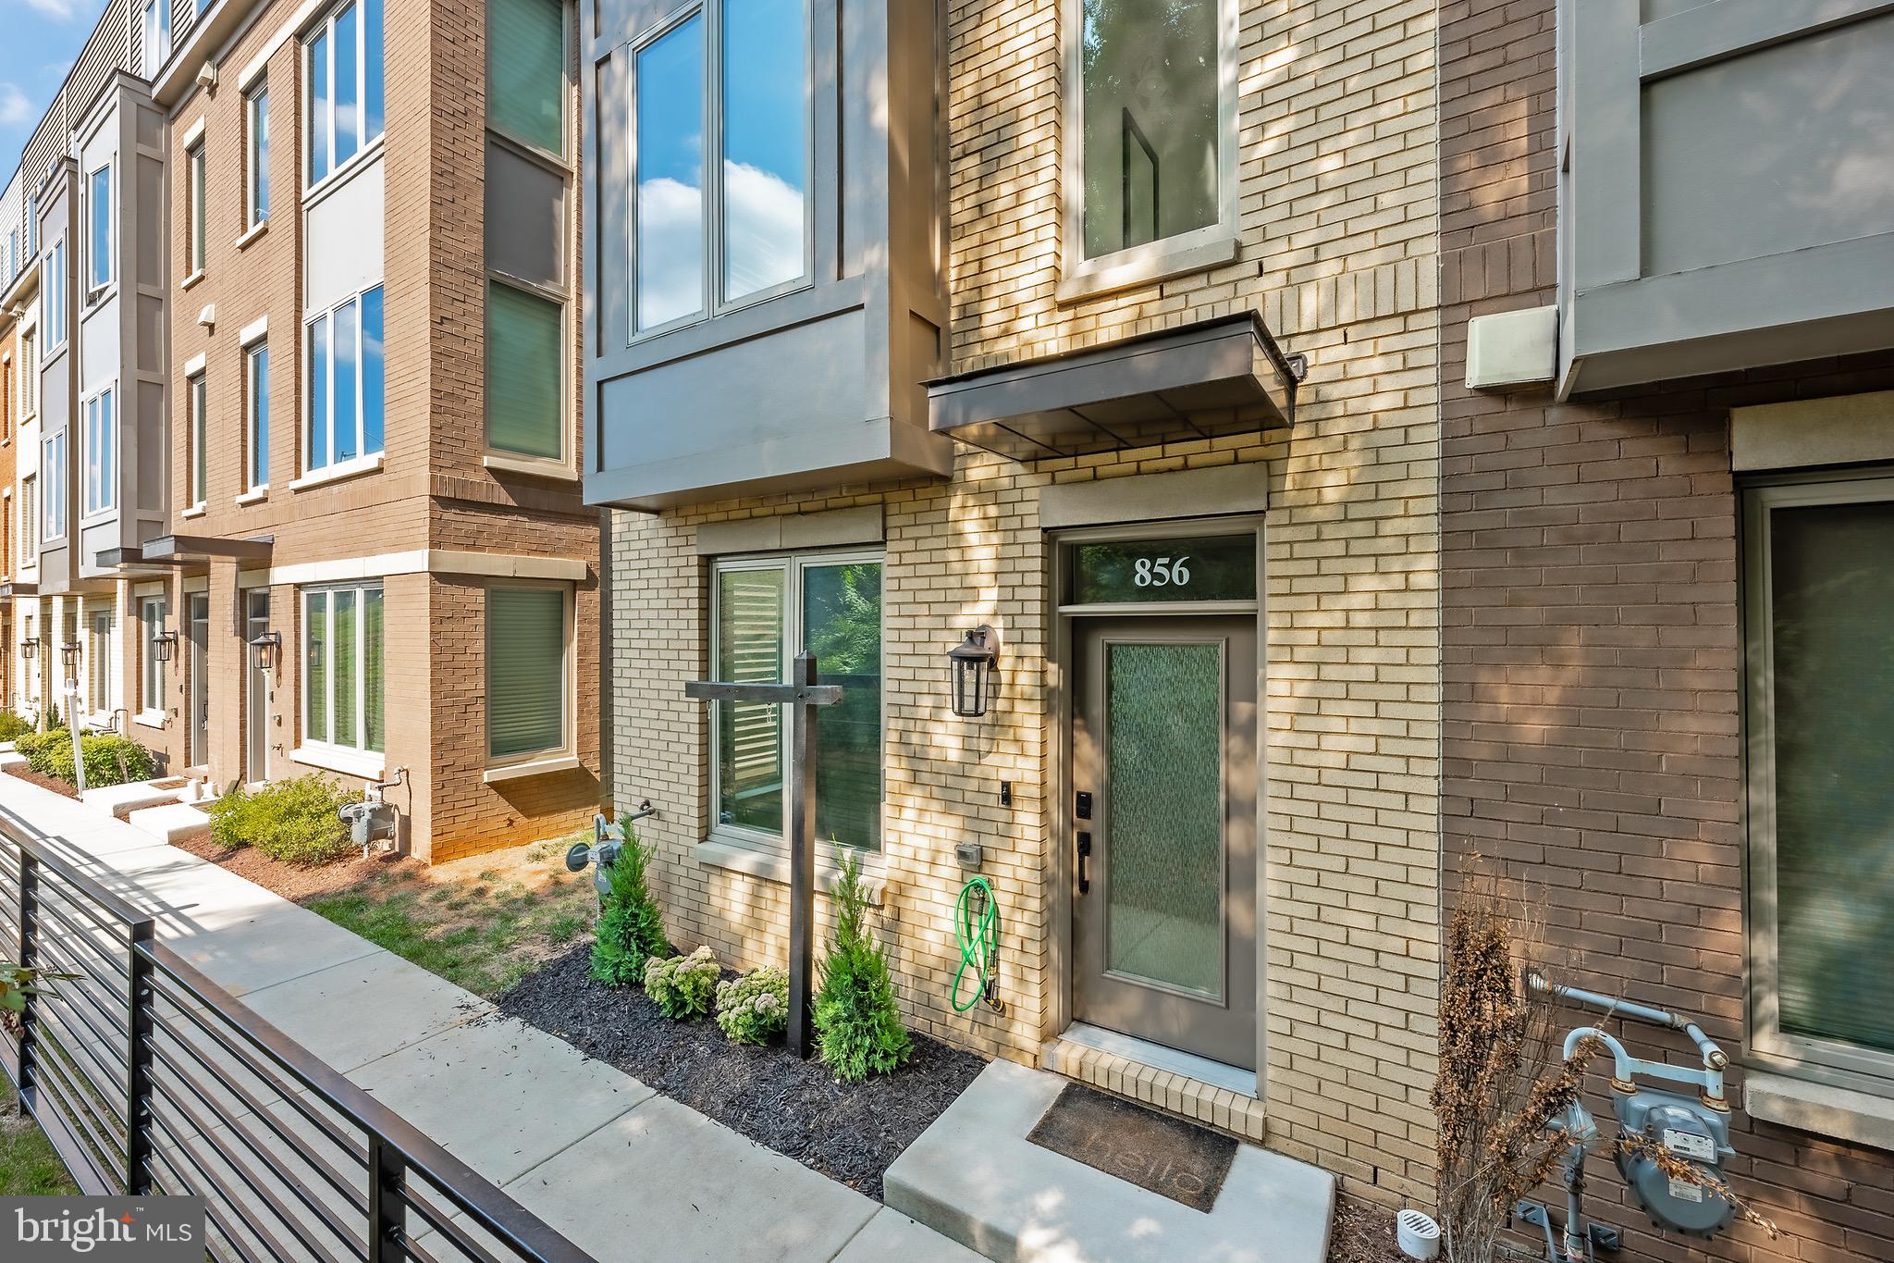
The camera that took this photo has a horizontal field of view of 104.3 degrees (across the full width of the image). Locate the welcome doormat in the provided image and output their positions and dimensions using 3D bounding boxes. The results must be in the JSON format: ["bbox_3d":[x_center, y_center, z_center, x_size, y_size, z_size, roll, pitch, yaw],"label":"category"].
[{"bbox_3d":[0.781,2.162,3.138,0.765,0.015,0.458,0,0,33],"label":"welcome doormat"}]

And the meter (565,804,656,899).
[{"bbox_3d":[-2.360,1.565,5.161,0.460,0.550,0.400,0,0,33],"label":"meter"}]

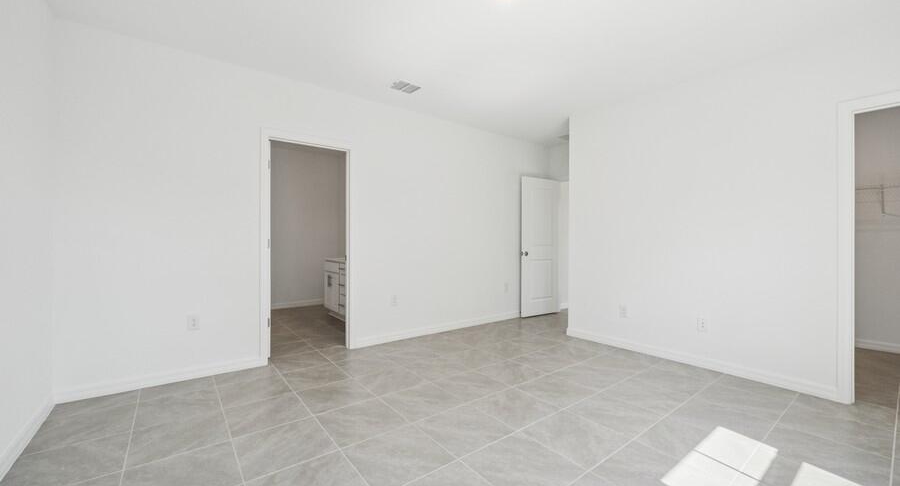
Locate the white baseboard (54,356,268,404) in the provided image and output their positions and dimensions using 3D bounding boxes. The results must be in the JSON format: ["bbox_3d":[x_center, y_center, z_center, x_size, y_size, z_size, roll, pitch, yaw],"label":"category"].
[{"bbox_3d":[-2.139,1.045,2.540,1.255,0.090,0.015,0,0,-33],"label":"white baseboard"}]

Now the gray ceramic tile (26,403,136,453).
[{"bbox_3d":[-2.153,1.095,1.923,0.435,0.010,0.435,0,0,-38],"label":"gray ceramic tile"}]

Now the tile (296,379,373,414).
[{"bbox_3d":[-0.850,1.123,2.410,0.445,0.010,0.445,0,0,-38],"label":"tile"}]

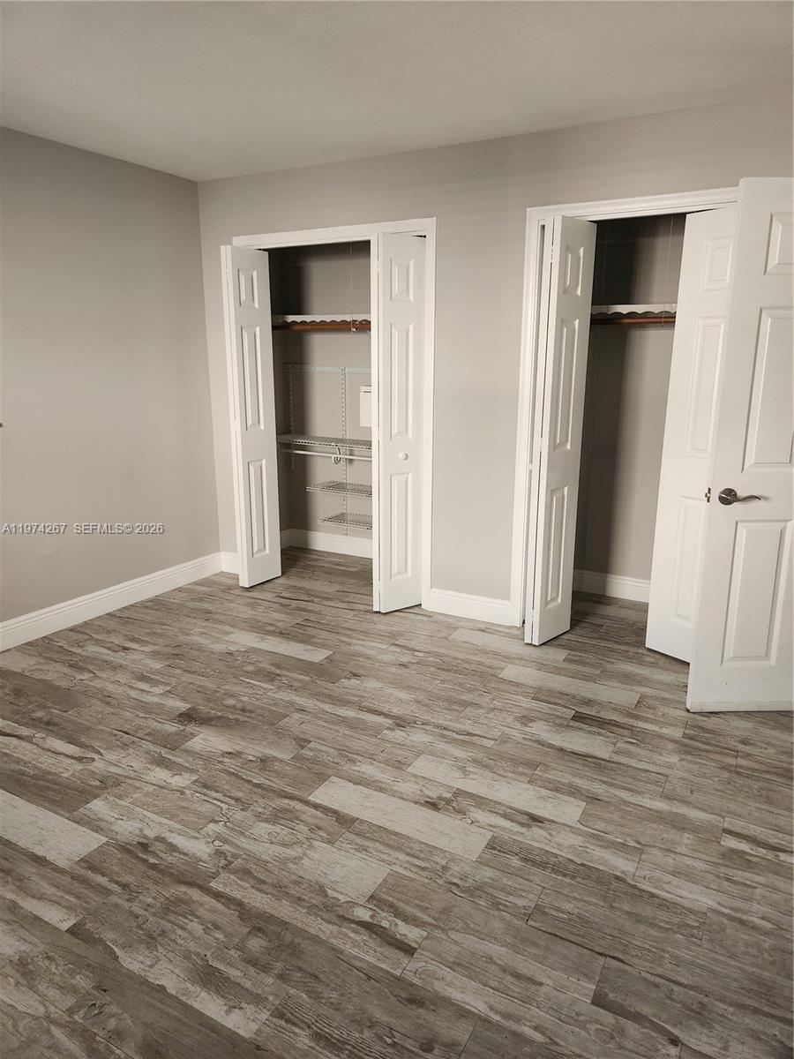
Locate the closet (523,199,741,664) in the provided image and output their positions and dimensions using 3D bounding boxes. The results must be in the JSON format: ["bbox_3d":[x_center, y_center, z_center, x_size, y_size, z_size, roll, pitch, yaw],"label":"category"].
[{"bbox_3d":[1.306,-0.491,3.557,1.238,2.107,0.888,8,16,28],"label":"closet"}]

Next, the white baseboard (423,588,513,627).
[{"bbox_3d":[0.393,0.432,3.928,0.494,0.135,0.030,8,16,28],"label":"white baseboard"}]

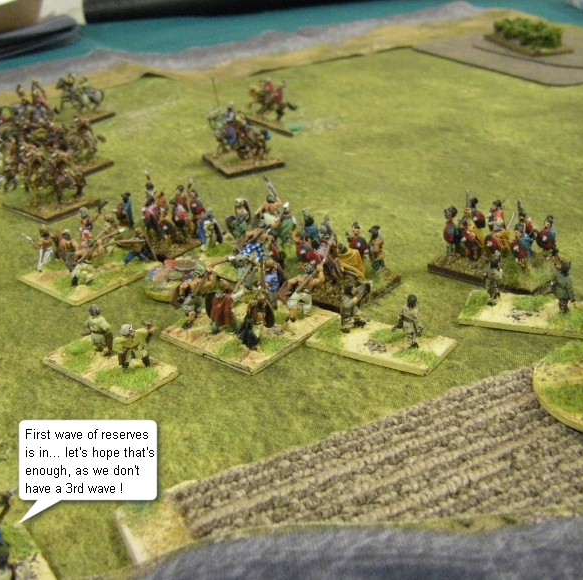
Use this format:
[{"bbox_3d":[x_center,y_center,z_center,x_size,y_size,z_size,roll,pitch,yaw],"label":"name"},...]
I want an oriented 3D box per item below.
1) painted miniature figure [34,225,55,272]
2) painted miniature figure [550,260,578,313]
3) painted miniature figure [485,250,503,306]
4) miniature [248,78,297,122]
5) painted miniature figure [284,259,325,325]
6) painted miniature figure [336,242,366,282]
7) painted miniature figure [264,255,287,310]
[{"bbox_3d":[-0.094,-0.016,0.322,0.008,0.018,0.007,-10,25,-9],"label":"painted miniature figure"},{"bbox_3d":[0.084,-0.001,0.259,0.007,0.017,0.005,-14,27,-20],"label":"painted miniature figure"},{"bbox_3d":[0.062,-0.003,0.263,0.006,0.017,0.006,-3,25,5],"label":"painted miniature figure"},{"bbox_3d":[-0.011,-0.111,0.493,0.026,0.023,0.011,1,26,11],"label":"miniature"},{"bbox_3d":[0.004,0.000,0.268,0.009,0.018,0.009,10,29,27],"label":"painted miniature figure"},{"bbox_3d":[0.020,-0.009,0.285,0.009,0.016,0.008,-4,26,0],"label":"painted miniature figure"},{"bbox_3d":[-0.005,-0.003,0.272,0.007,0.018,0.006,-22,30,-31],"label":"painted miniature figure"}]

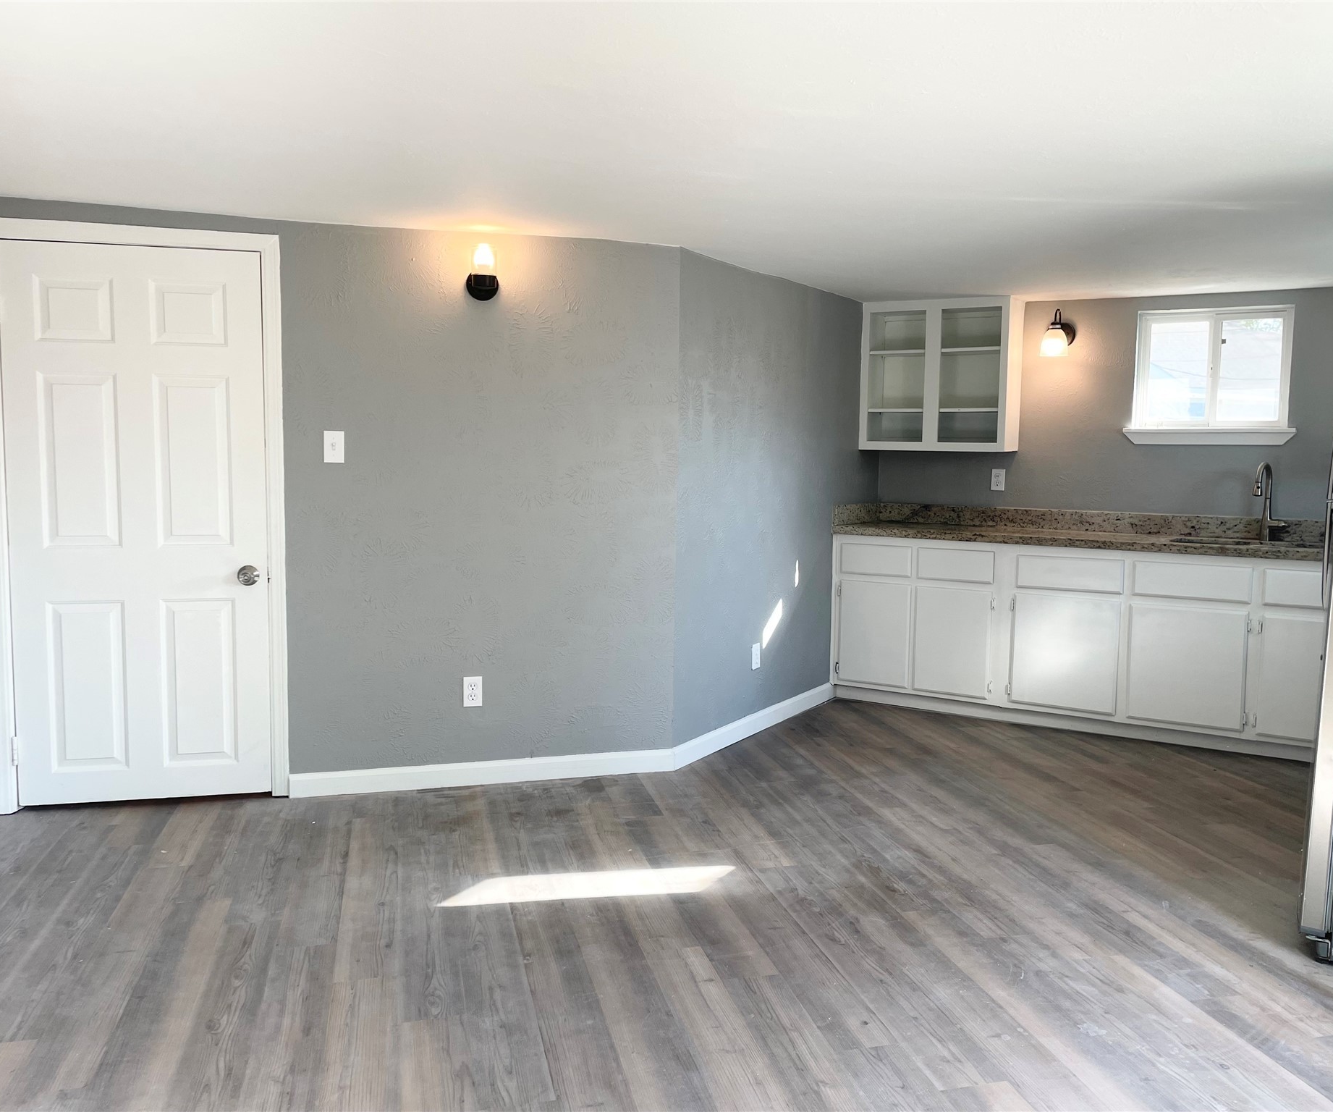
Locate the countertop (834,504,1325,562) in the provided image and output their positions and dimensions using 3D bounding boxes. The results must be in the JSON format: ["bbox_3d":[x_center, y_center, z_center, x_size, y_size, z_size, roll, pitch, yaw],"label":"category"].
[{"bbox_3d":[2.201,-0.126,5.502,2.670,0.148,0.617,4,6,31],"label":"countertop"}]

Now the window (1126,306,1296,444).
[{"bbox_3d":[2.691,-0.881,5.500,0.772,0.667,0.100,4,6,31],"label":"window"}]

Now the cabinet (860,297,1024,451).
[{"bbox_3d":[1.491,-0.968,6.046,0.791,0.791,0.302,4,6,31],"label":"cabinet"}]

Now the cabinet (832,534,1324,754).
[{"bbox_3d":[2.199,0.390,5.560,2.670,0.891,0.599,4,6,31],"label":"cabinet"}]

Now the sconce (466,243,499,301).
[{"bbox_3d":[-0.682,-1.059,4.157,0.124,0.212,0.136,-1,6,-16],"label":"sconce"}]

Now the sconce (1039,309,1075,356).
[{"bbox_3d":[2.024,-1.157,5.765,0.145,0.240,0.200,4,6,31],"label":"sconce"}]

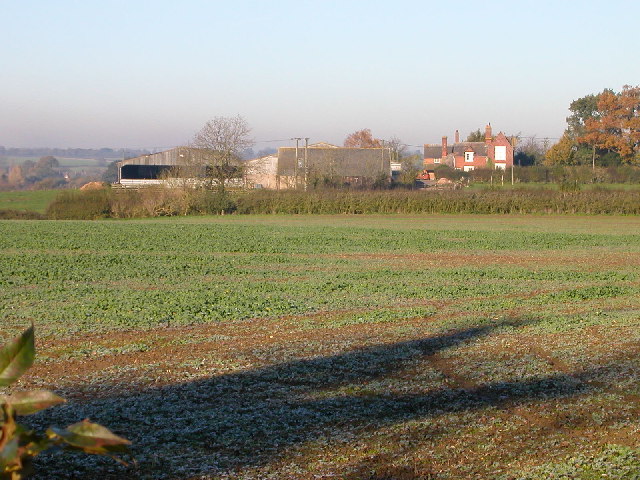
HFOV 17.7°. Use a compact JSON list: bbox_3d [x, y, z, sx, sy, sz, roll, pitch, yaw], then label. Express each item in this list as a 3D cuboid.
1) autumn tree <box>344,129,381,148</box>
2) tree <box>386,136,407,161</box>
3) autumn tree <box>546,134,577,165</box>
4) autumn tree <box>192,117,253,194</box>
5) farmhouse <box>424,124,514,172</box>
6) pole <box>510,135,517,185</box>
[{"bbox_3d":[7.270,-14.960,355.000,6.400,8.650,6.200,0,2,0],"label":"autumn tree"},{"bbox_3d":[12.490,-13.470,335.000,3.260,6.860,3.400,0,2,0],"label":"tree"},{"bbox_3d":[39.850,-13.920,340.000,5.630,7.790,5.600,0,2,0],"label":"autumn tree"},{"bbox_3d":[-8.260,-6.410,172.000,5.200,8.210,5.200,0,2,0],"label":"autumn tree"},{"bbox_3d":[25.130,-14.960,345.000,14.500,8.910,10.000,0,3,7],"label":"farmhouse"},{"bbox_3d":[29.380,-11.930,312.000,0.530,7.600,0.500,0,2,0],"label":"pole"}]

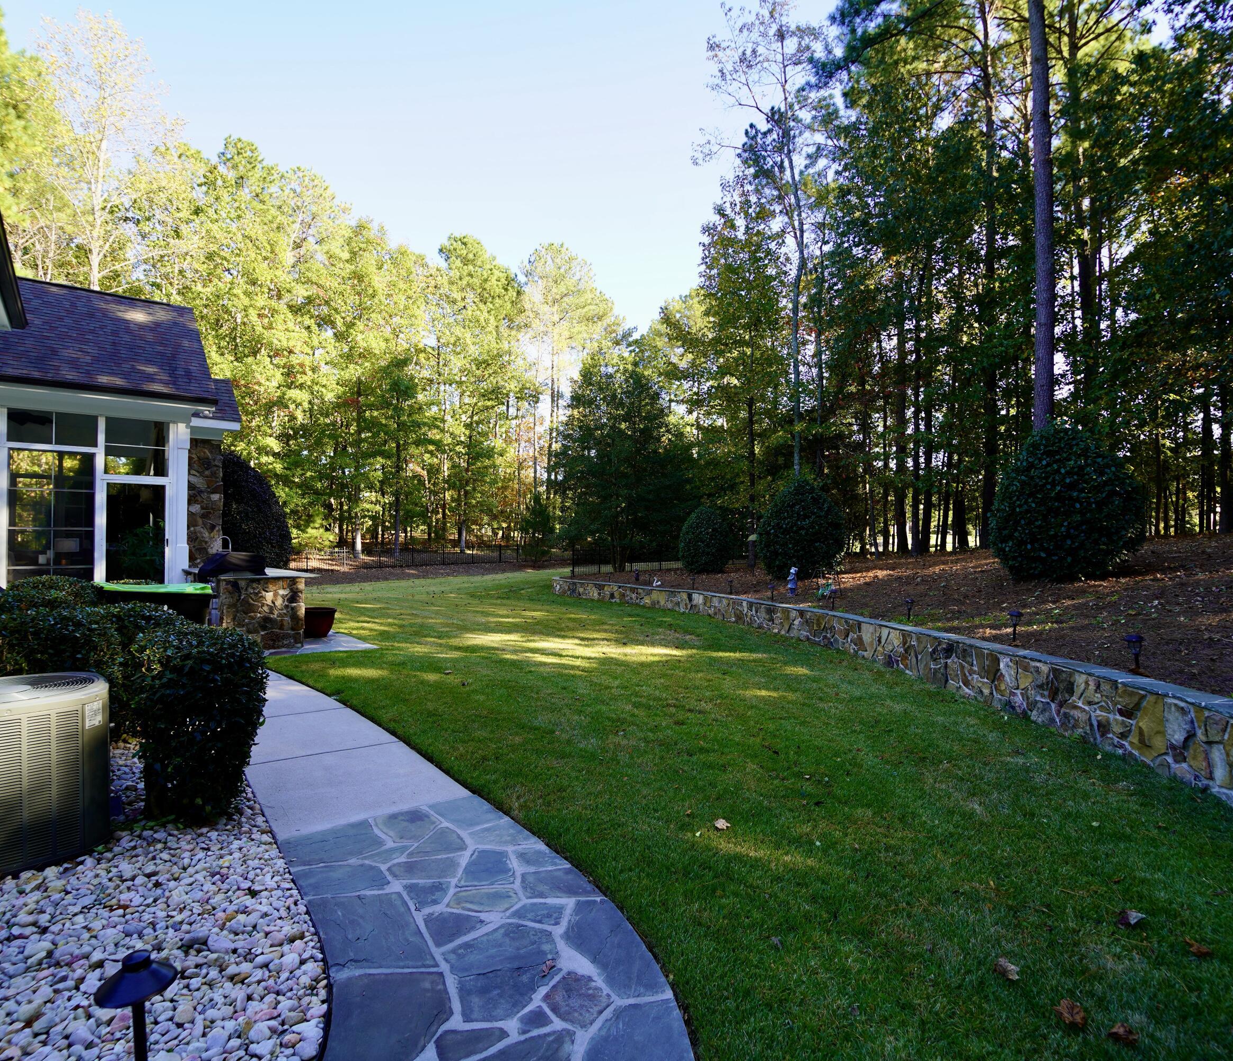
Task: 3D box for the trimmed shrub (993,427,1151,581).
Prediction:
[{"bbox_3d":[6.482,-0.396,8.906,1.850,2.209,1.850,-1,-1,37],"label":"trimmed shrub"}]

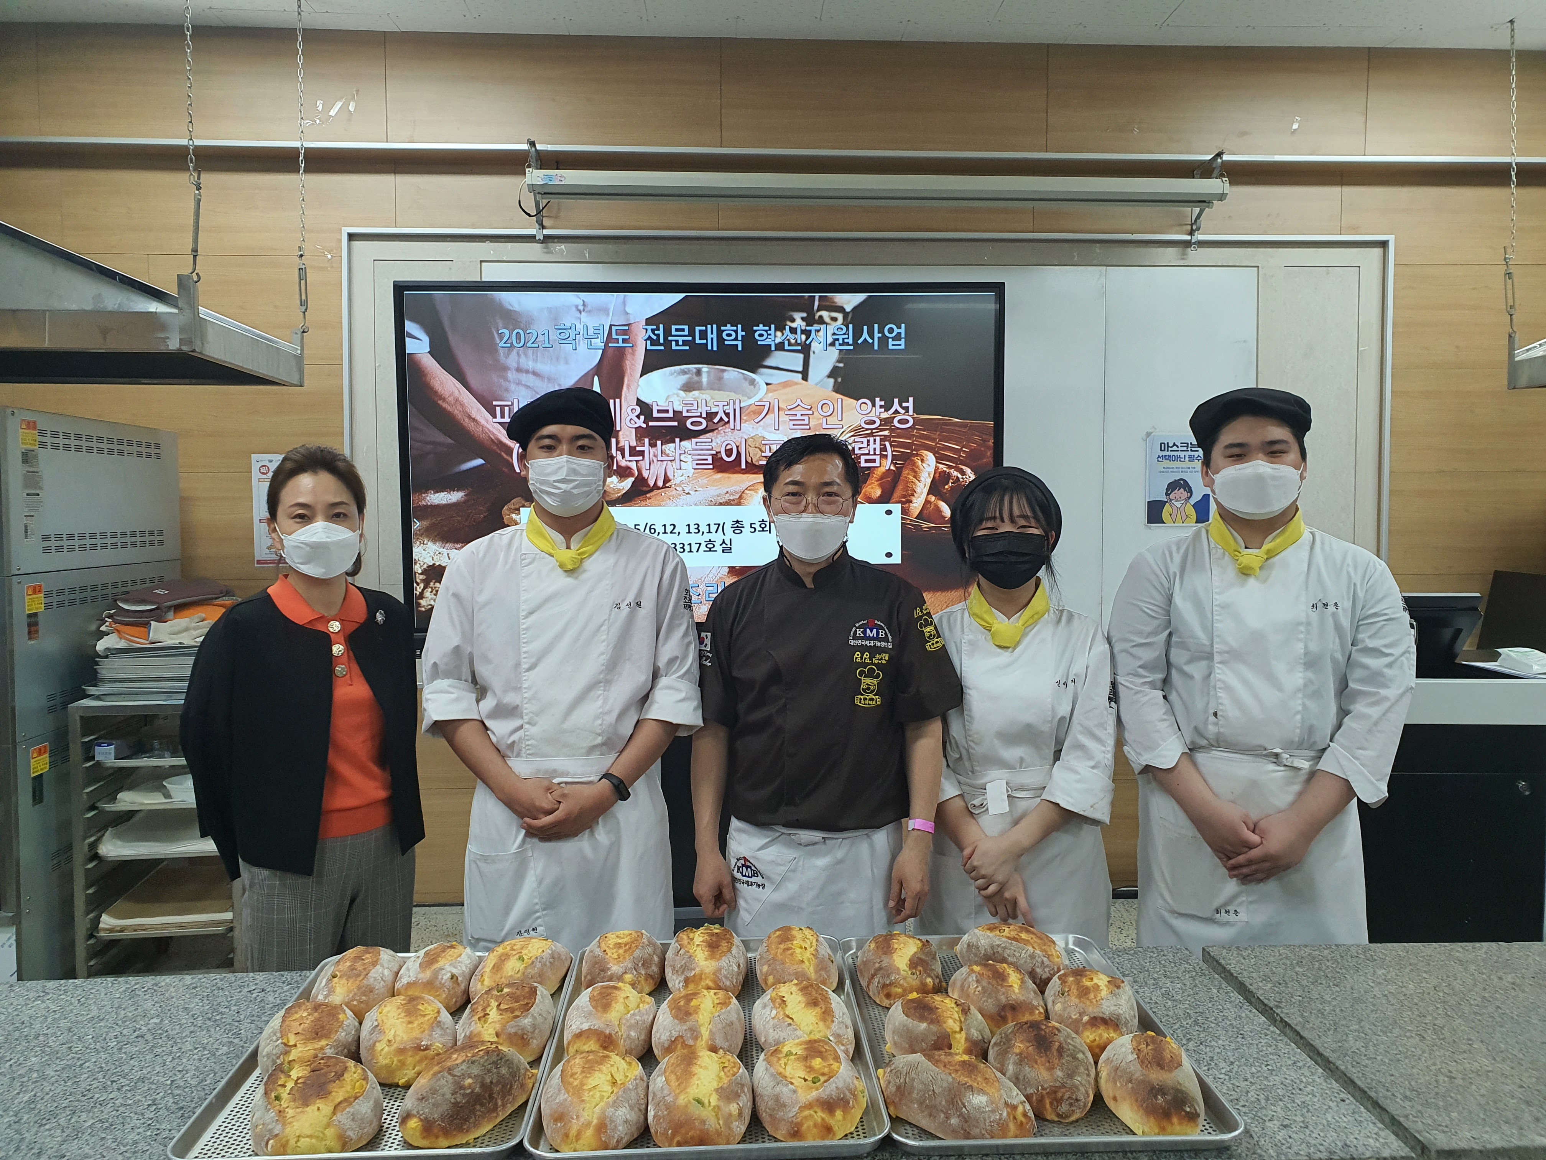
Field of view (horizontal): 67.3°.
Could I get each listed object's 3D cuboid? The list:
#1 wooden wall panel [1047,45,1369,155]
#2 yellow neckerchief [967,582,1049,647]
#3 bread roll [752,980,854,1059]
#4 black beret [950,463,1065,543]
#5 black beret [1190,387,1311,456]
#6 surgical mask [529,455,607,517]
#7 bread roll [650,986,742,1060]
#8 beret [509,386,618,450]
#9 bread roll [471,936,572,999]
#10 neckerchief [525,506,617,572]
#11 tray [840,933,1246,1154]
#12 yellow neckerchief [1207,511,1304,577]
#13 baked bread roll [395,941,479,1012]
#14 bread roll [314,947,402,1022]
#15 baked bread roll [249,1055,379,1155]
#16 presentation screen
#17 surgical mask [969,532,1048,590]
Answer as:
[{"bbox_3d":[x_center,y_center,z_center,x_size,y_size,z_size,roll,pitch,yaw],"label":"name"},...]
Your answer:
[{"bbox_3d":[1.606,-1.769,4.290,1.200,0.385,0.030,0,4,-3],"label":"wooden wall panel"},{"bbox_3d":[0.446,0.065,2.200,0.155,0.128,0.150,1,4,9],"label":"yellow neckerchief"},{"bbox_3d":[0.038,0.567,1.497,0.128,0.085,0.155,-1,4,-3],"label":"bread roll"},{"bbox_3d":[0.411,-0.132,2.060,0.205,0.145,0.210,0,4,8],"label":"black beret"},{"bbox_3d":[0.896,-0.297,2.190,0.222,0.130,0.250,1,4,18],"label":"black beret"},{"bbox_3d":[-0.363,-0.164,2.040,0.138,0.105,0.085,-1,4,-8],"label":"surgical mask"},{"bbox_3d":[-0.098,0.577,1.519,0.121,0.073,0.145,0,4,0],"label":"bread roll"},{"bbox_3d":[-0.391,-0.297,2.140,0.205,0.115,0.240,-1,4,-10],"label":"beret"},{"bbox_3d":[-0.372,0.574,1.721,0.118,0.077,0.162,2,5,33],"label":"bread roll"},{"bbox_3d":[-0.371,-0.076,2.130,0.165,0.125,0.155,-1,4,-7],"label":"neckerchief"},{"bbox_3d":[0.320,0.608,1.574,0.400,0.026,0.600,-1,4,-2],"label":"tray"},{"bbox_3d":[0.896,-0.070,2.150,0.170,0.125,0.155,1,4,18],"label":"yellow neckerchief"},{"bbox_3d":[-0.483,0.564,1.671,0.107,0.080,0.129,1,4,20],"label":"baked bread roll"},{"bbox_3d":[-0.587,0.565,1.646,0.116,0.082,0.139,1,4,12],"label":"bread roll"},{"bbox_3d":[-0.537,0.615,1.370,0.138,0.085,0.150,-1,4,-3],"label":"baked bread roll"},{"bbox_3d":[-0.221,-0.388,3.795,1.955,1.140,0.080,-1,4,-3],"label":"presentation screen"},{"bbox_3d":[0.418,-0.033,2.060,0.137,0.104,0.085,1,4,11],"label":"surgical mask"}]

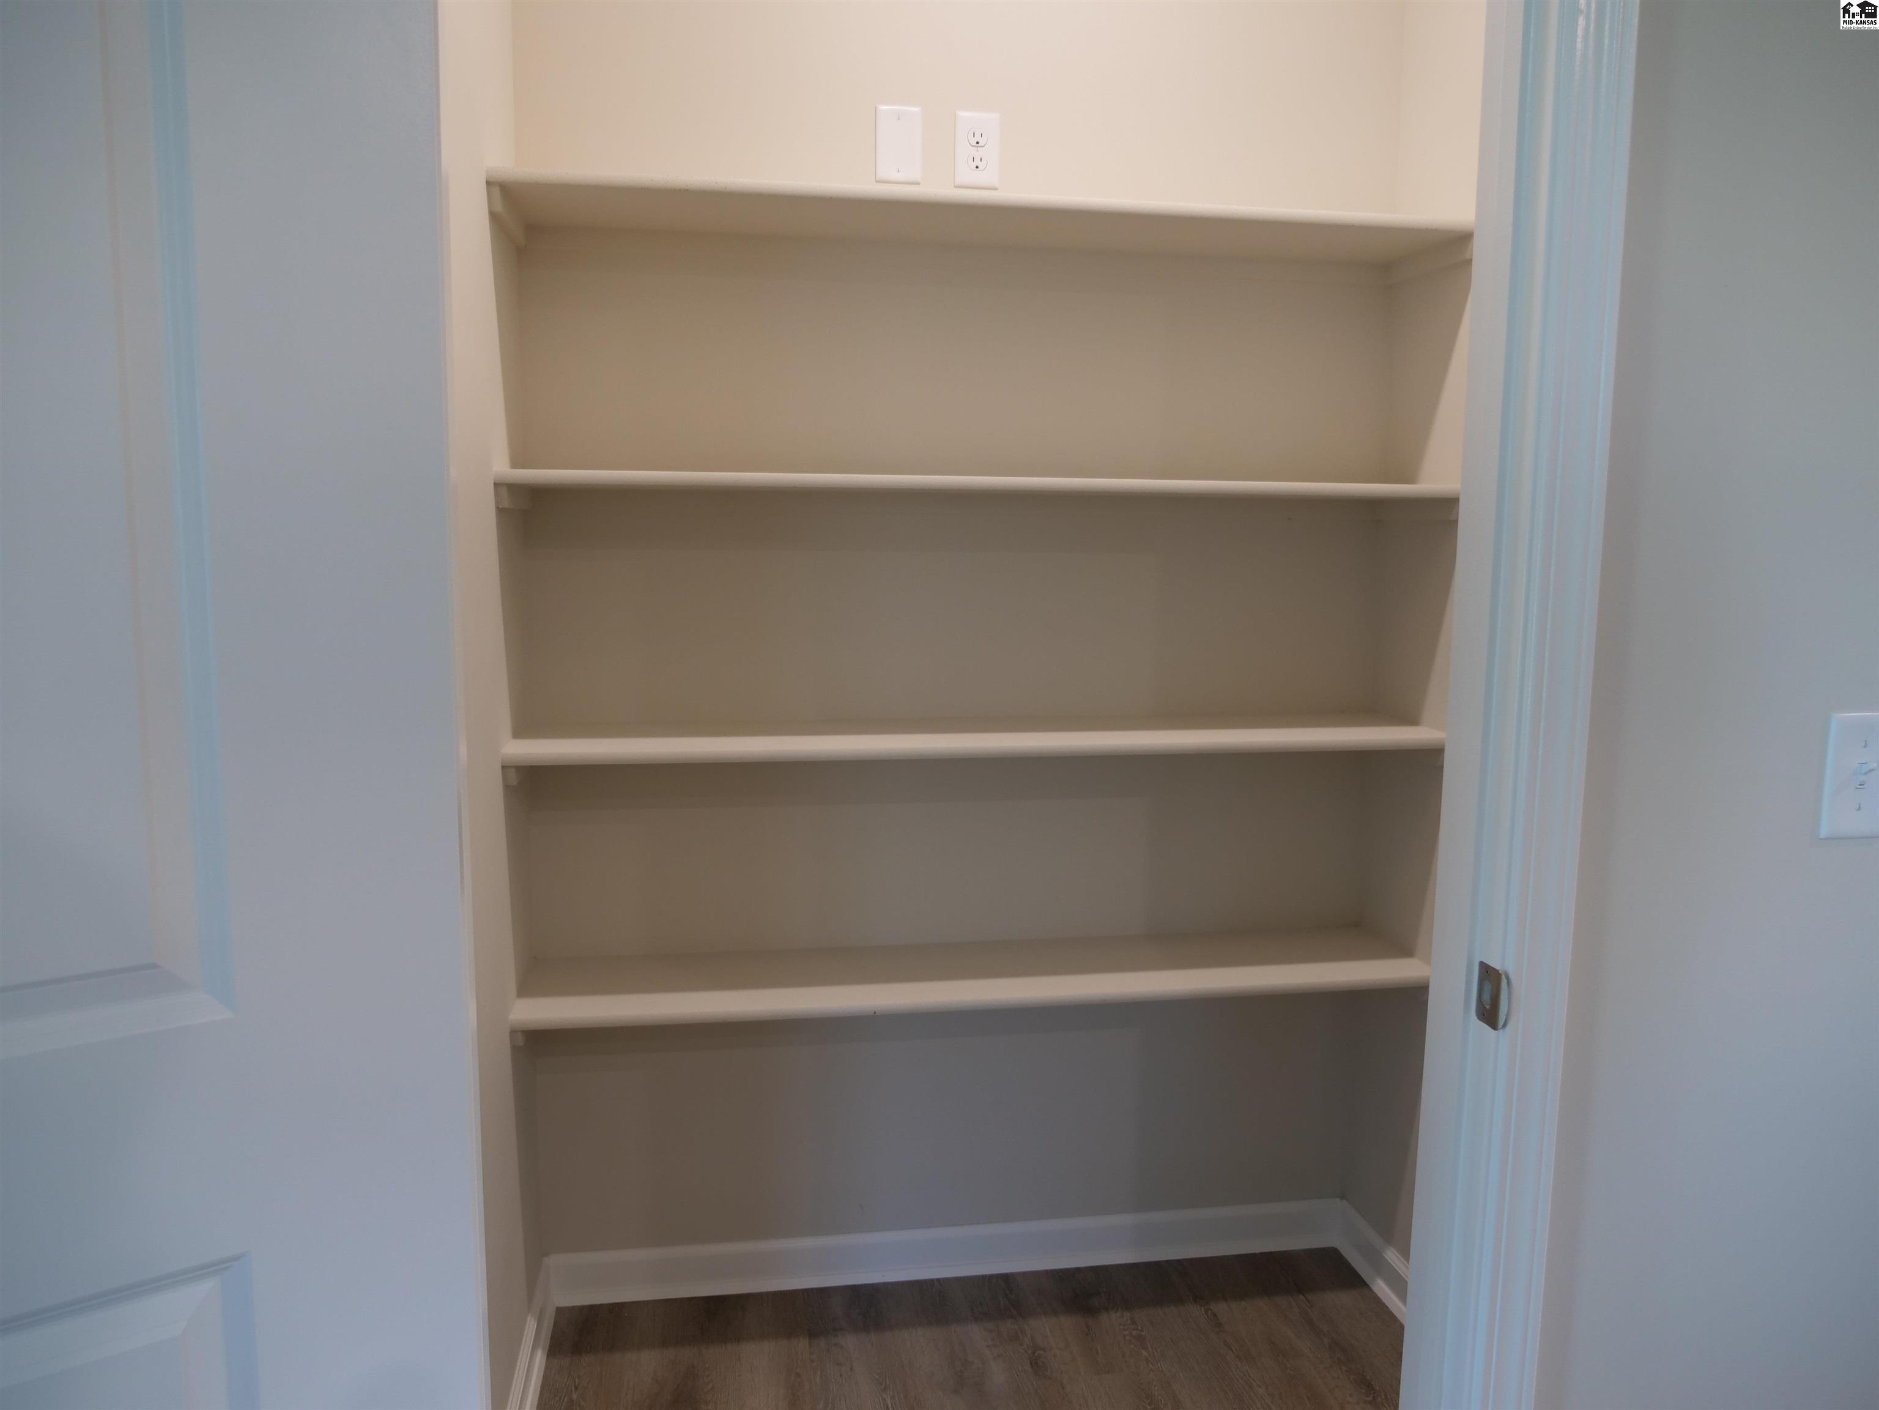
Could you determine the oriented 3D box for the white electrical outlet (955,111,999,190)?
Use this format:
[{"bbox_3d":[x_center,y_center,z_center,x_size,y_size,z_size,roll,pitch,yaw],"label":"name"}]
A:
[{"bbox_3d":[0.062,-0.909,2.139,0.074,0.119,0.008,-1,7,-9],"label":"white electrical outlet"}]

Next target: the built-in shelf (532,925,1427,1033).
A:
[{"bbox_3d":[0.073,0.451,2.179,1.475,0.020,0.273,-1,7,-9],"label":"built-in shelf"}]

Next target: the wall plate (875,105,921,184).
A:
[{"bbox_3d":[-0.066,-0.909,2.119,0.074,0.119,0.007,-1,7,-9],"label":"wall plate"}]

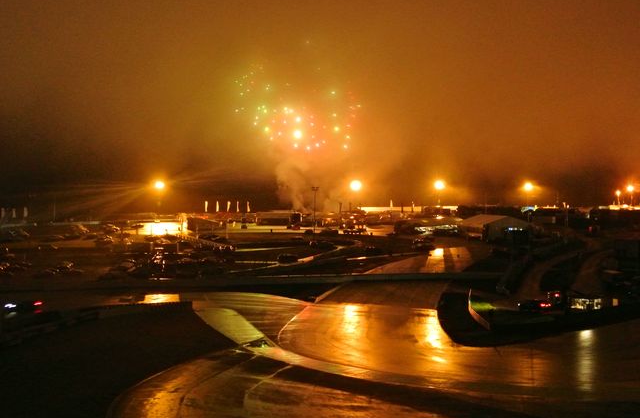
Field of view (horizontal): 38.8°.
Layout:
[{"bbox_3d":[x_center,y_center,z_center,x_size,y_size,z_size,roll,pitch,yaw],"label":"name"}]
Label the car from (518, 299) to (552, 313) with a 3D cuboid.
[{"bbox_3d":[25.171,11.388,106.000,1.800,1.450,4.400,0,0,-30],"label":"car"}]

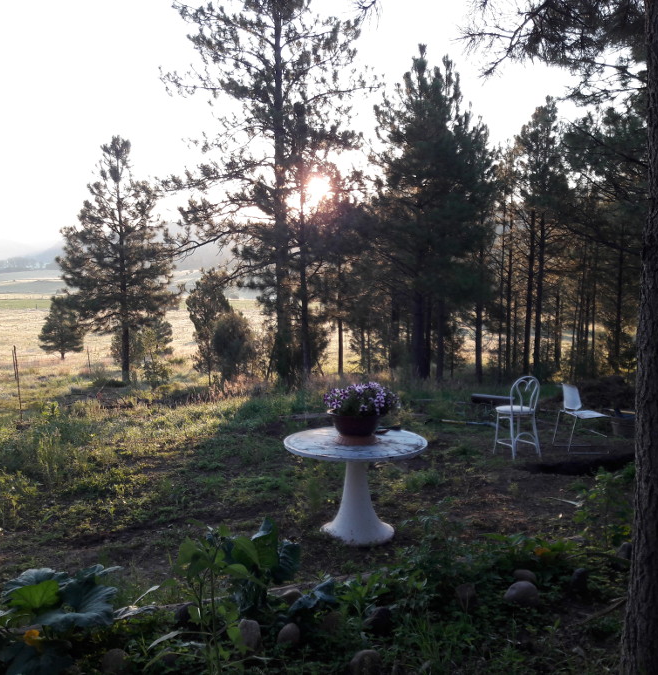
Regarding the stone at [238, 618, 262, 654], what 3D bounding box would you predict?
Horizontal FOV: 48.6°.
[{"bbox_3d":[-0.411,1.541,3.765,0.130,0.191,0.104,0,5,0],"label":"stone"}]

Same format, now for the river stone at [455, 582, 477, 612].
[{"bbox_3d":[0.785,1.484,4.154,0.119,0.155,0.130,0,4,0],"label":"river stone"}]

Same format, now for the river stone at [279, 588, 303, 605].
[{"bbox_3d":[-0.216,1.545,4.319,0.160,0.092,0.136,0,5,0],"label":"river stone"}]

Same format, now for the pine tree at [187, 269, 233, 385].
[{"bbox_3d":[-2.849,-0.229,17.384,1.106,2.824,1.106,0,5,0],"label":"pine tree"}]

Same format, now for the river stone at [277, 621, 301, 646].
[{"bbox_3d":[-0.203,1.523,3.746,0.117,0.121,0.113,0,4,0],"label":"river stone"}]

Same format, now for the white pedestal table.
[{"bbox_3d":[0.210,1.179,5.740,1.125,0.730,1.125,0,5,0],"label":"white pedestal table"}]

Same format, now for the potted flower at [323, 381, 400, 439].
[{"bbox_3d":[0.245,0.555,5.500,0.540,0.400,0.480,0,4,0],"label":"potted flower"}]

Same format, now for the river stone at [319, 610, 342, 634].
[{"bbox_3d":[0.013,1.512,3.862,0.121,0.115,0.112,0,4,0],"label":"river stone"}]

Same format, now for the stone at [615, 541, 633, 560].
[{"bbox_3d":[2.025,1.465,4.971,0.143,0.145,0.129,0,5,0],"label":"stone"}]

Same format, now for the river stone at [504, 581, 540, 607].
[{"bbox_3d":[1.141,1.518,4.314,0.213,0.147,0.171,0,5,0],"label":"river stone"}]

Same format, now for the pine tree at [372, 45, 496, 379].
[{"bbox_3d":[2.656,-3.053,18.161,3.151,8.268,3.151,0,5,0],"label":"pine tree"}]

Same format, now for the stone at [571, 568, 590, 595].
[{"bbox_3d":[1.526,1.492,4.434,0.128,0.179,0.115,0,5,0],"label":"stone"}]

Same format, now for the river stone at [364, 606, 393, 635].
[{"bbox_3d":[0.263,1.501,3.862,0.151,0.134,0.135,0,4,0],"label":"river stone"}]

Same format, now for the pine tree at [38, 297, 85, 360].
[{"bbox_3d":[-16.902,-0.569,46.000,2.950,4.050,2.900,0,4,0],"label":"pine tree"}]

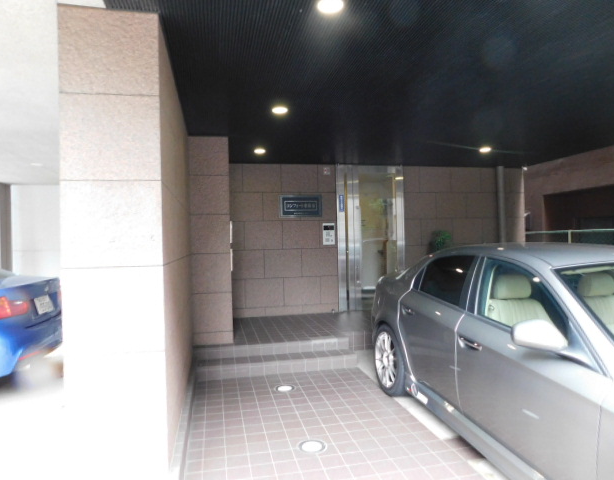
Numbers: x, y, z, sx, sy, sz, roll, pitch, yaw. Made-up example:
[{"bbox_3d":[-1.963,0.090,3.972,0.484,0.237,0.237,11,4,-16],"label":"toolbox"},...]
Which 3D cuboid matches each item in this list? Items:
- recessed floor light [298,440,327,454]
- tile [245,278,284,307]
[{"bbox_3d":[0.038,1.462,2.971,0.198,0.030,0.198,-1,0,0],"label":"recessed floor light"},{"bbox_3d":[-0.668,0.832,6.738,0.596,0.449,0.030,-1,0,-12],"label":"tile"}]

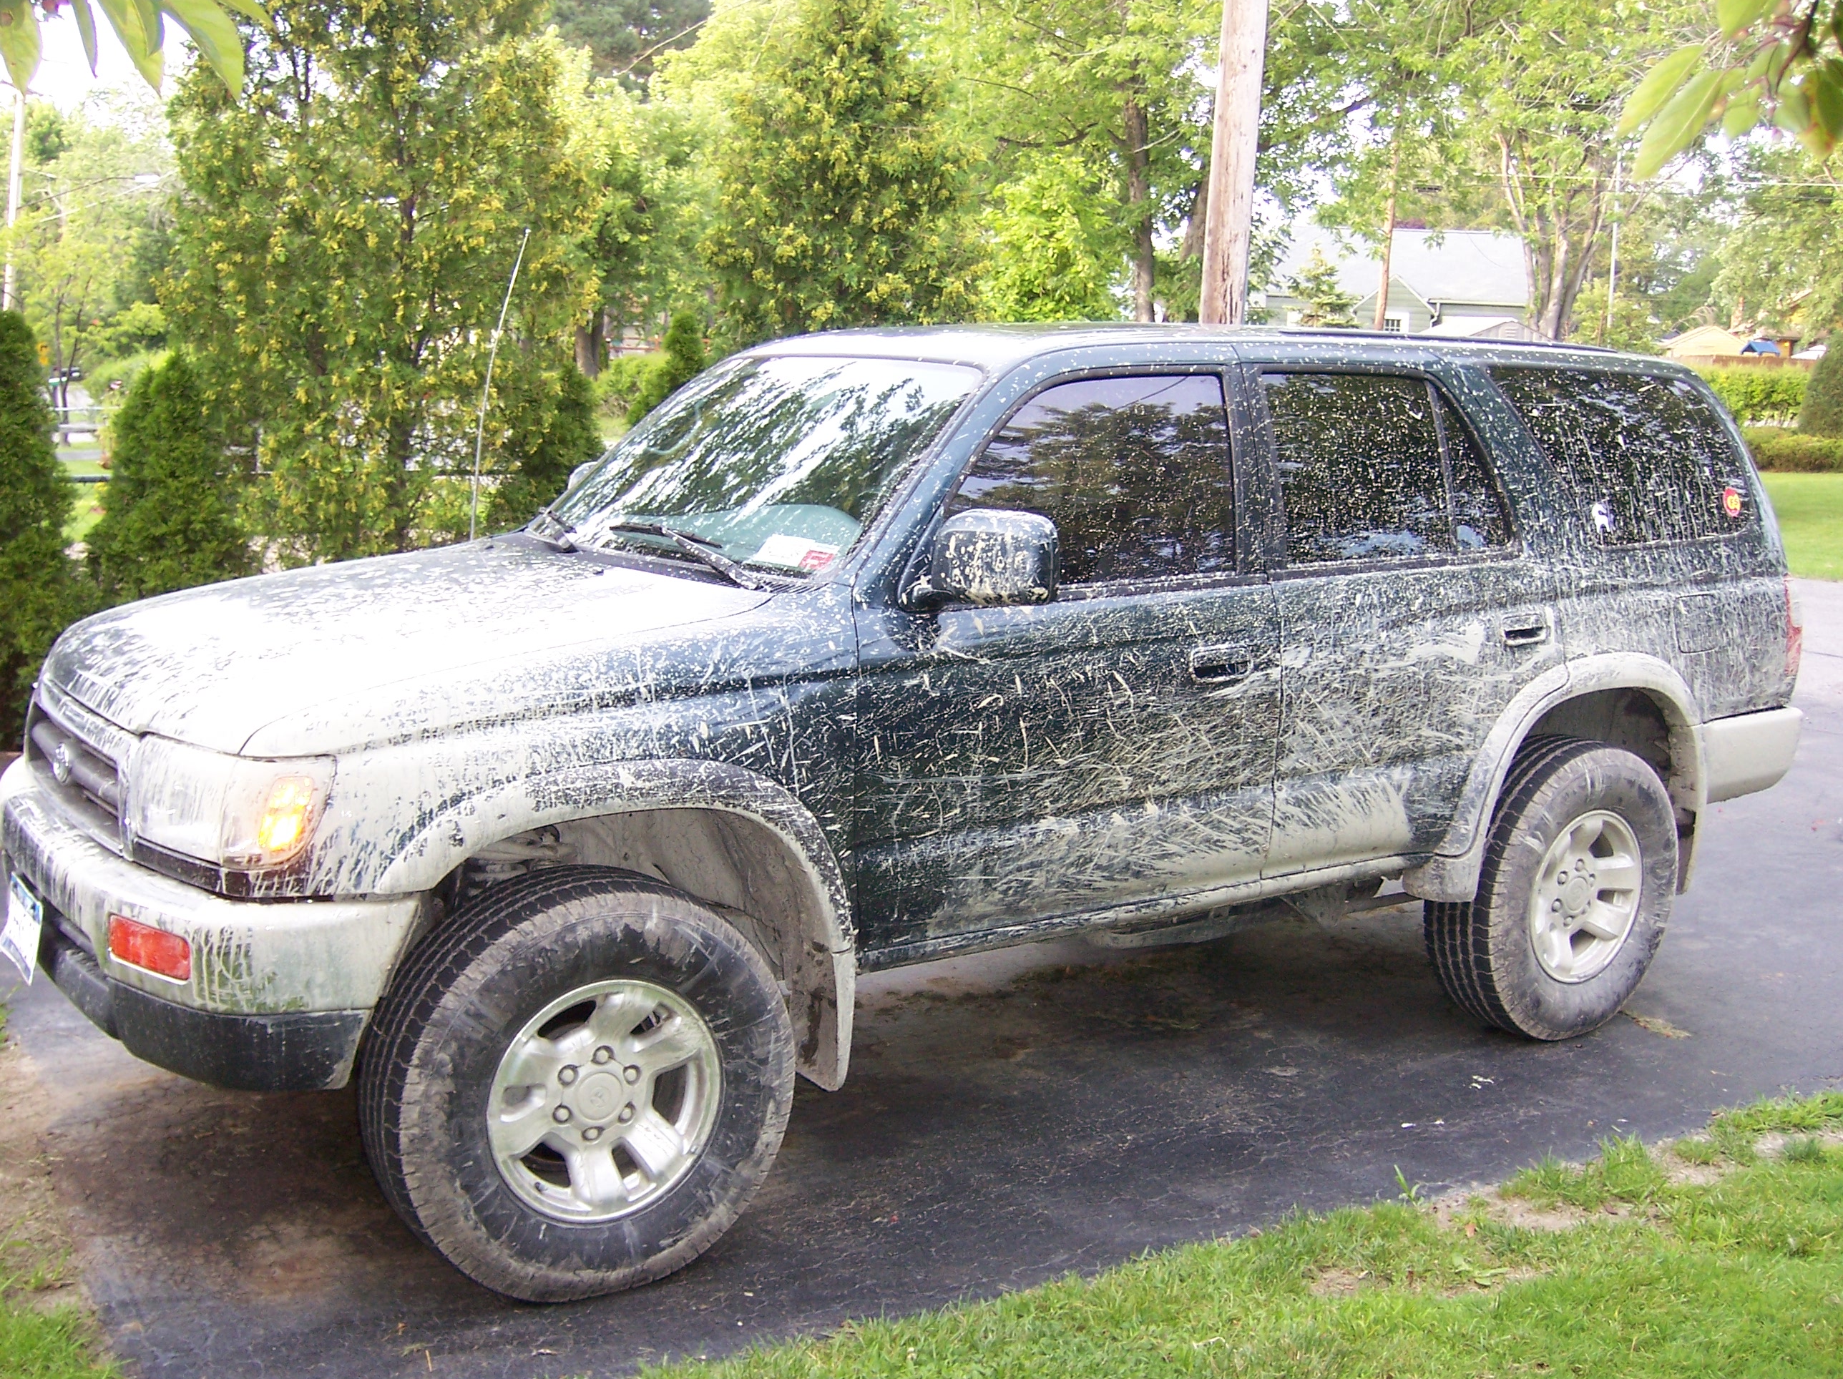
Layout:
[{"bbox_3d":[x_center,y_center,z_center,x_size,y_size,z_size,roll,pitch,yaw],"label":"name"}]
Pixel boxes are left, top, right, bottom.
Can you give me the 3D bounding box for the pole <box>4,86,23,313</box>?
[{"bbox_3d":[-25.750,-12.280,54.185,0.280,9.710,0.280,8,10,-1],"label":"pole"}]

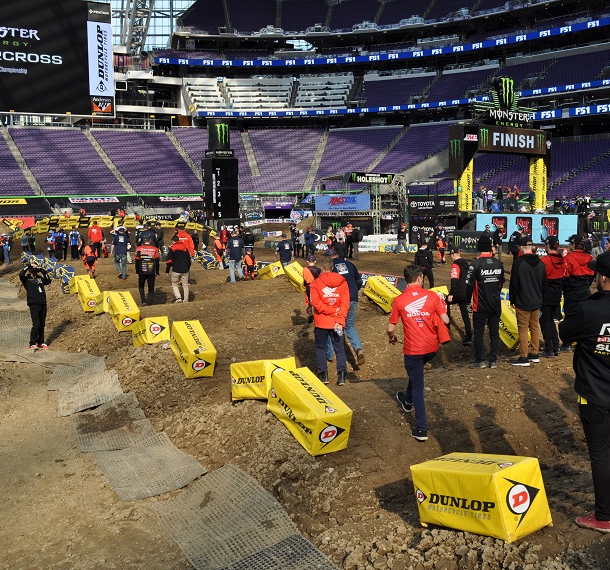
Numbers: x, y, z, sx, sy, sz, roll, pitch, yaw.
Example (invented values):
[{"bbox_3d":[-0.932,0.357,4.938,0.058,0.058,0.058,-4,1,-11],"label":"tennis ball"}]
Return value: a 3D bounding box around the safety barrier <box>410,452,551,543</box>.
[{"bbox_3d":[1.225,1.484,4.575,0.413,0.432,0.883,-8,-7,-29],"label":"safety barrier"}]

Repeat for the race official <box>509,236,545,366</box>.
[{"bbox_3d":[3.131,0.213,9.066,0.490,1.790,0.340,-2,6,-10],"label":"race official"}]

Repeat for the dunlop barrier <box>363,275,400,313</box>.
[{"bbox_3d":[1.957,0.210,15.930,0.425,0.430,0.885,-15,39,-35],"label":"dunlop barrier"}]

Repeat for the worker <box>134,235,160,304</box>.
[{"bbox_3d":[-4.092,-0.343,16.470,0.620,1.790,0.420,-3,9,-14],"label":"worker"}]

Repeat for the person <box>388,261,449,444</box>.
[{"bbox_3d":[1.143,0.680,6.385,0.580,1.760,0.500,1,6,12],"label":"person"}]

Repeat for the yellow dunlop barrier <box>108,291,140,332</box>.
[{"bbox_3d":[-3.729,0.548,13.265,0.413,0.432,0.883,-5,29,-29],"label":"yellow dunlop barrier"}]

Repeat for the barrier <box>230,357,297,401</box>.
[{"bbox_3d":[-0.508,1.150,7.809,0.413,0.432,0.883,0,-9,-34],"label":"barrier"}]

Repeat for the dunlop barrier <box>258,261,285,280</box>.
[{"bbox_3d":[-1.135,-0.447,21.548,0.413,0.432,0.883,-23,6,-32],"label":"dunlop barrier"}]

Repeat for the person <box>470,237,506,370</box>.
[{"bbox_3d":[2.469,0.228,8.668,0.500,1.800,0.380,-1,6,-3],"label":"person"}]

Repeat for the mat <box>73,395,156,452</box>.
[{"bbox_3d":[-2.567,1.772,8.481,0.903,0.100,1.741,-11,11,-23],"label":"mat"}]

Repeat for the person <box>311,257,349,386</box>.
[{"bbox_3d":[0.332,0.483,8.715,0.530,1.740,0.370,-1,6,1],"label":"person"}]

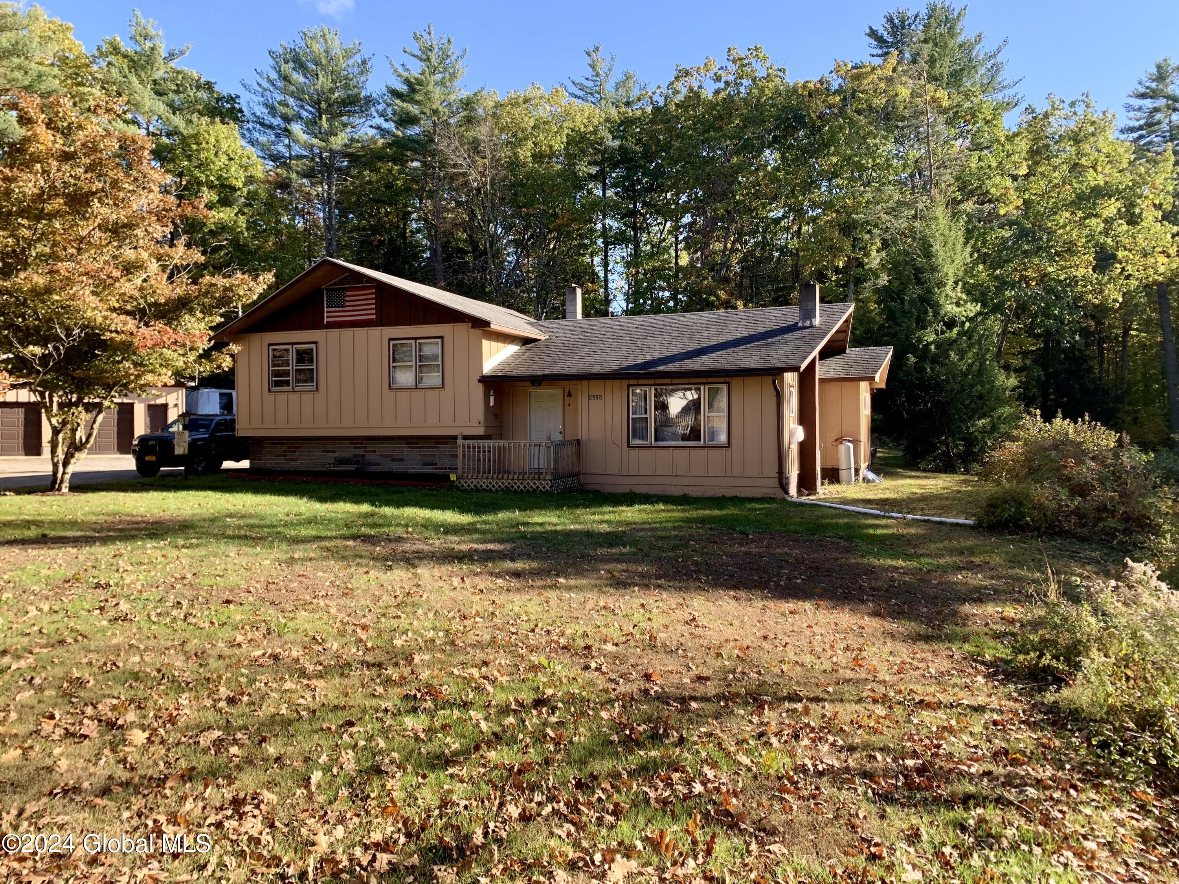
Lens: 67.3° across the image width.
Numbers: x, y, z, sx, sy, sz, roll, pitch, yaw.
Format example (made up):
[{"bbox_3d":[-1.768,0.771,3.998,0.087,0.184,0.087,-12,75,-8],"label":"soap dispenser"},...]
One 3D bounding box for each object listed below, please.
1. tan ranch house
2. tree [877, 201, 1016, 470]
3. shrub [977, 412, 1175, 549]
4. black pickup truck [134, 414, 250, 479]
[{"bbox_3d":[-0.315,-1.680,24.973,16.800,5.750,11.000,0,1,20],"label":"tan ranch house"},{"bbox_3d":[12.300,-3.724,30.437,4.900,9.300,4.900,0,1,22],"label":"tree"},{"bbox_3d":[7.121,0.433,12.907,2.700,1.800,2.400,0,1,29],"label":"shrub"},{"bbox_3d":[-11.563,0.059,27.187,1.920,1.800,5.450,0,1,12],"label":"black pickup truck"}]

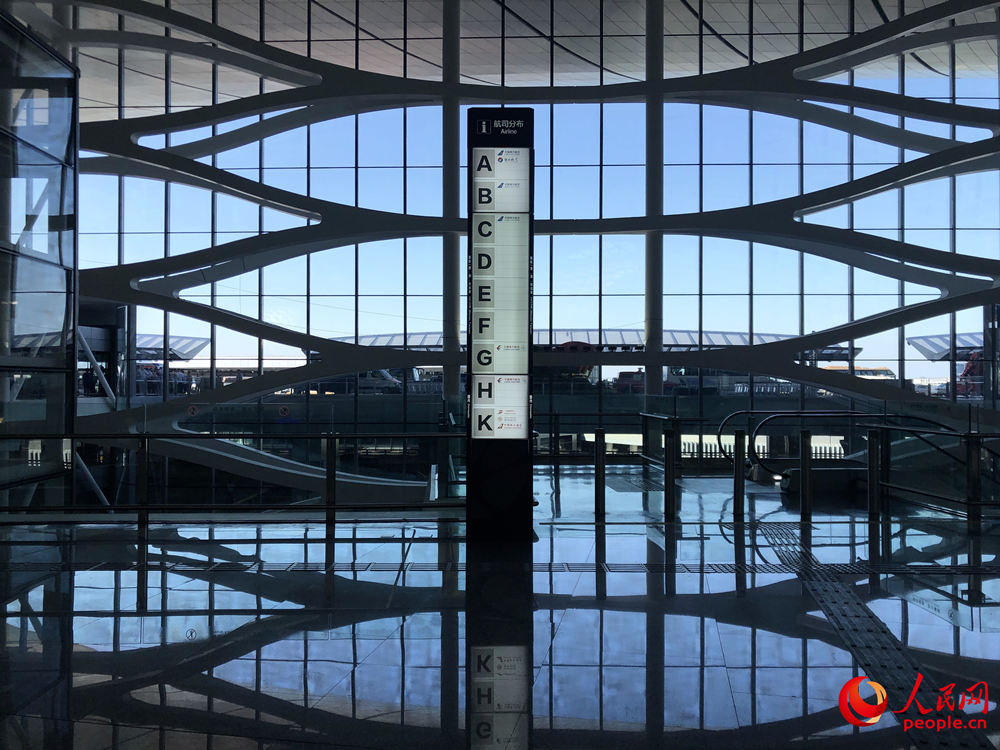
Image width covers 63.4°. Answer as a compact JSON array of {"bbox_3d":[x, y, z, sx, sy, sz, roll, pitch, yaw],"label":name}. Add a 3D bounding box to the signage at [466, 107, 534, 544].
[{"bbox_3d":[0.007,-0.452,7.550,0.610,3.950,0.380,0,0,0],"label":"signage"}]

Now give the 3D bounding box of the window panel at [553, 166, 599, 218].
[{"bbox_3d":[3.000,-7.080,31.800,1.880,2.370,0.100,0,0,2],"label":"window panel"}]

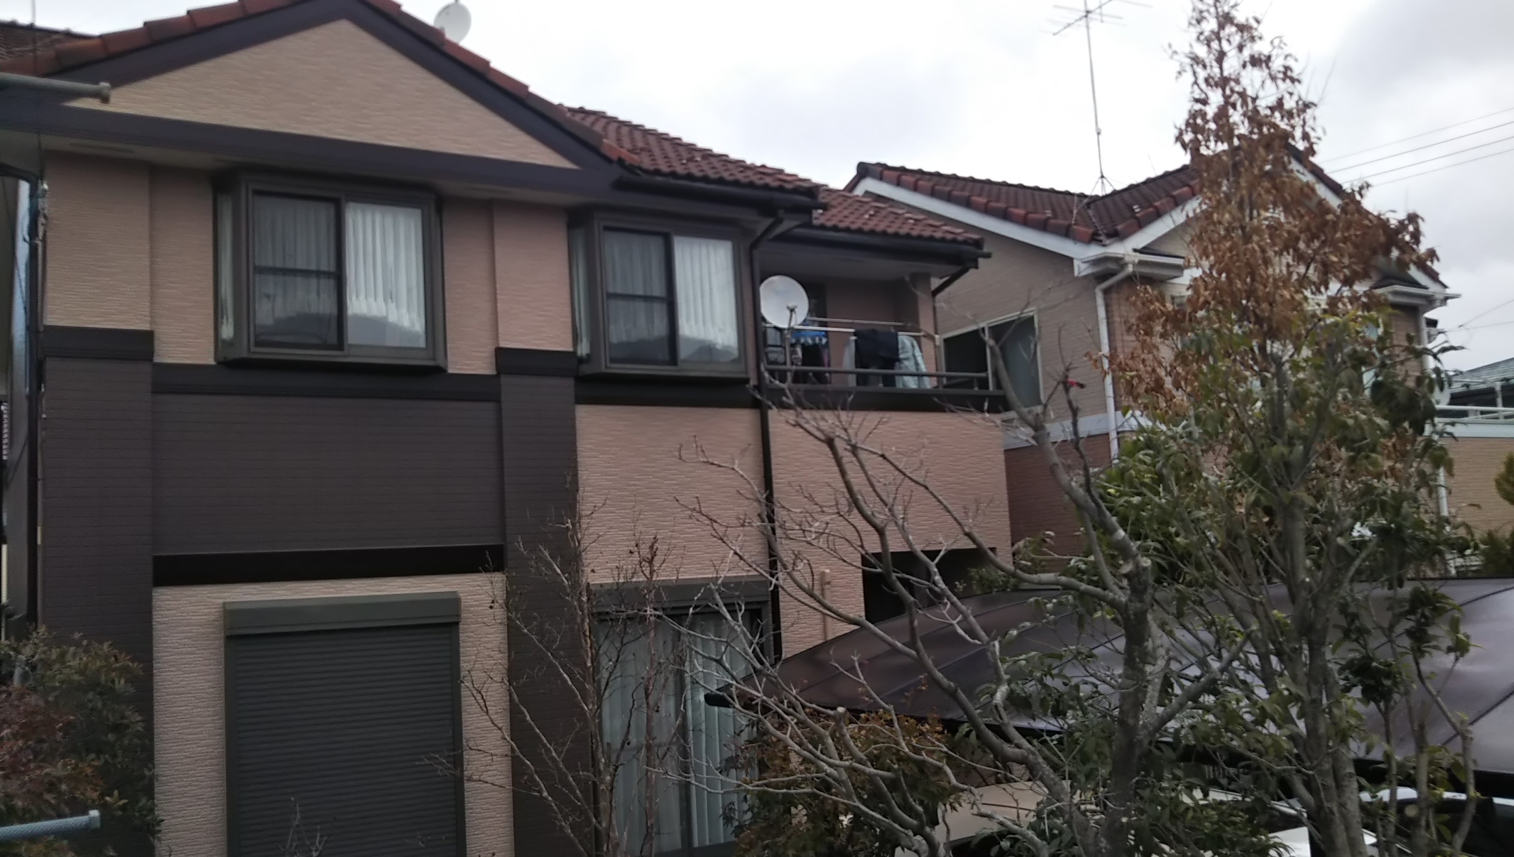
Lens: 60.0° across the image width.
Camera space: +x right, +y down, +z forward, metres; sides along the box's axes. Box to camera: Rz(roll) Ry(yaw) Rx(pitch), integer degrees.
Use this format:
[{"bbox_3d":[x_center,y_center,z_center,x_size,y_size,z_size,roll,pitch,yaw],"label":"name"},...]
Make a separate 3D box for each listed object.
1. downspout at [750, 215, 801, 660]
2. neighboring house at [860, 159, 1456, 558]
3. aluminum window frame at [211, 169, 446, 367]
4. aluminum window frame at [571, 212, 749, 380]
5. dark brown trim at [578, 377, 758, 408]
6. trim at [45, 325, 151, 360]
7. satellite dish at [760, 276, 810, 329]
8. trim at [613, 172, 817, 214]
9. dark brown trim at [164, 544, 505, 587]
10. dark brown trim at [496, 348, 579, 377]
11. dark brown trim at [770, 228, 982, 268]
[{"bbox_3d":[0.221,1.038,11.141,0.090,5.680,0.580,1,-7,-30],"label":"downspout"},{"bbox_3d":[4.092,0.546,18.132,5.850,8.000,8.700,1,-7,-30],"label":"neighboring house"},{"bbox_3d":[-3.096,-1.150,9.744,1.675,1.380,0.280,1,-7,-30],"label":"aluminum window frame"},{"bbox_3d":[-0.752,-1.103,11.044,1.610,1.350,0.280,1,-8,-30],"label":"aluminum window frame"},{"bbox_3d":[-0.720,-0.296,11.136,1.710,0.215,0.070,1,-7,-30],"label":"dark brown trim"},{"bbox_3d":[-4.454,-0.580,8.887,0.685,0.215,0.090,1,-8,-30],"label":"trim"},{"bbox_3d":[0.243,-1.138,11.801,0.480,0.500,0.300,-2,-16,-9],"label":"satellite dish"},{"bbox_3d":[-0.299,-1.957,11.060,1.950,0.140,0.140,1,-8,-30],"label":"trim"},{"bbox_3d":[-3.010,0.983,9.494,2.477,0.208,0.080,1,-8,-30],"label":"dark brown trim"},{"bbox_3d":[-1.756,-0.527,10.516,0.690,0.215,0.090,1,-7,-30],"label":"dark brown trim"},{"bbox_3d":[1.212,-1.766,12.891,2.460,0.180,0.140,1,-8,-30],"label":"dark brown trim"}]

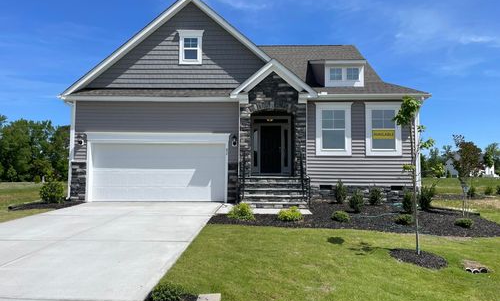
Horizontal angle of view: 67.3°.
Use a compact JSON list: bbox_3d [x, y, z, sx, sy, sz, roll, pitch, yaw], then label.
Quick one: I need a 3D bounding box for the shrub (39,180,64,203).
[{"bbox_3d":[-6.916,1.453,13.100,0.890,0.778,0.820,0,-3,0],"label":"shrub"}]

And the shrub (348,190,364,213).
[{"bbox_3d":[3.100,1.484,10.930,0.460,0.660,0.460,0,-4,2],"label":"shrub"}]

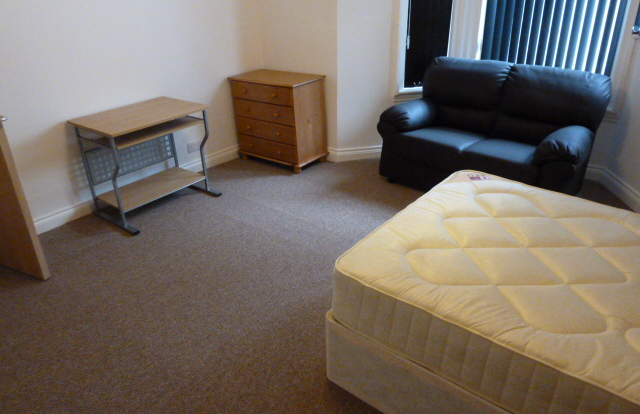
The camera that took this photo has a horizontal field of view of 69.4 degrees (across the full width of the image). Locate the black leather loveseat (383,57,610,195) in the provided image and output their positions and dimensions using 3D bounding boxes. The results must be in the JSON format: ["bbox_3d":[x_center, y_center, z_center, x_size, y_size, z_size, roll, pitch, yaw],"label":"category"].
[{"bbox_3d":[1.244,-0.548,3.517,1.448,0.923,0.811,23,37,39],"label":"black leather loveseat"}]

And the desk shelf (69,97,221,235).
[{"bbox_3d":[-1.298,-0.350,3.566,0.628,0.741,0.793,19,34,35],"label":"desk shelf"}]

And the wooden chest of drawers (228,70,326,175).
[{"bbox_3d":[-0.371,-0.799,4.292,0.776,0.787,0.426,18,34,34],"label":"wooden chest of drawers"}]

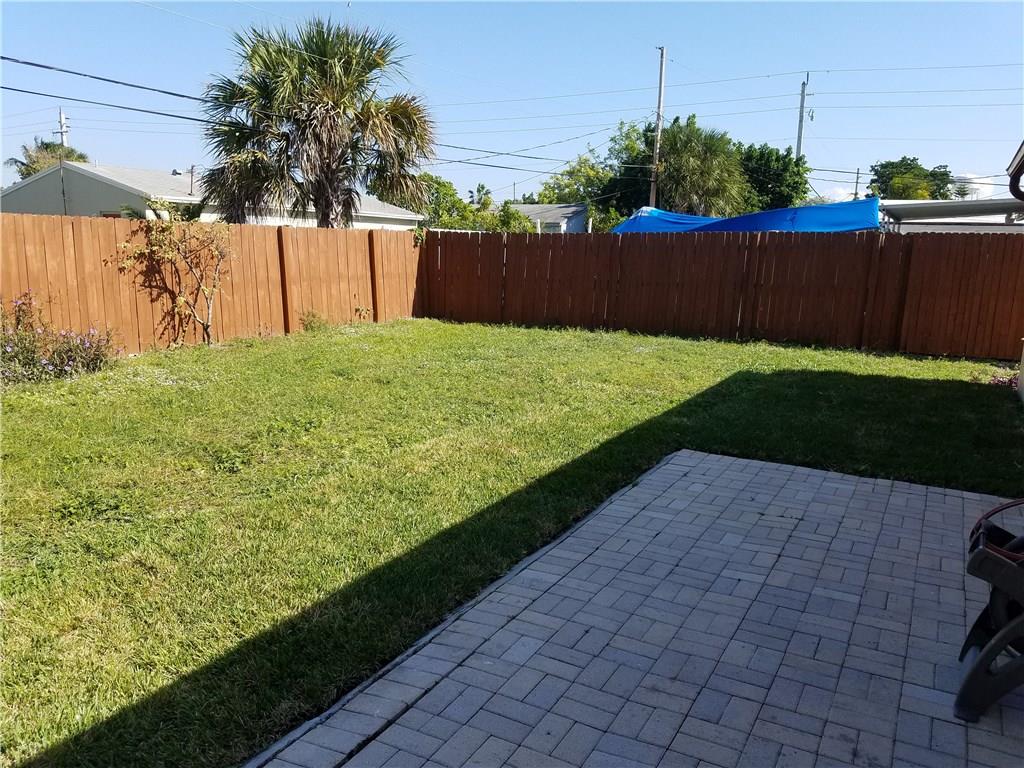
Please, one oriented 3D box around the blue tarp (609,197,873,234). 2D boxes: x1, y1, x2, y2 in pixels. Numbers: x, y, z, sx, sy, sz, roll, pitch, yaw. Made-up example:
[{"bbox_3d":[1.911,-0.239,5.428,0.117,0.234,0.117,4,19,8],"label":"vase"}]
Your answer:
[{"bbox_3d":[4.753,-3.479,16.430,5.400,1.000,2.400,6,11,30],"label":"blue tarp"}]

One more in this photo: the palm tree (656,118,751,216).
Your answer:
[{"bbox_3d":[7.914,-7.471,32.272,4.000,6.870,3.900,3,10,13],"label":"palm tree"}]

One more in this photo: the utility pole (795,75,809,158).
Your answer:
[{"bbox_3d":[14.838,-10.672,40.212,0.350,10.660,0.330,4,10,19],"label":"utility pole"}]

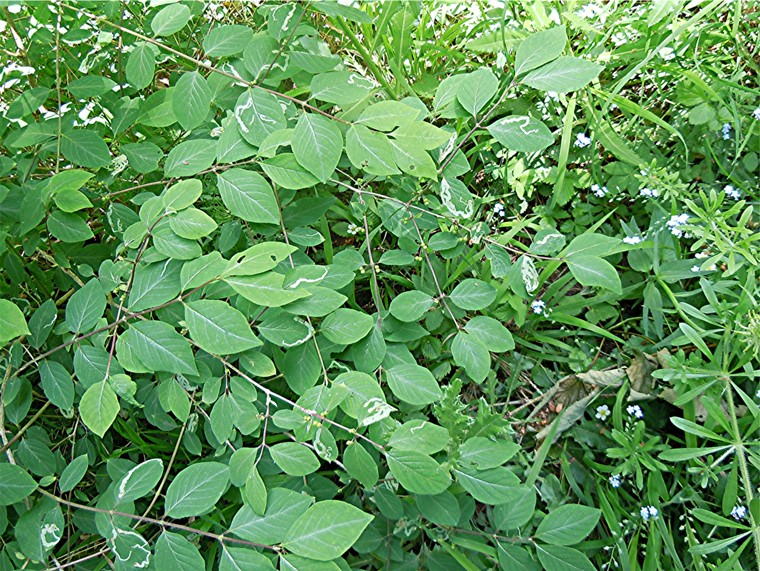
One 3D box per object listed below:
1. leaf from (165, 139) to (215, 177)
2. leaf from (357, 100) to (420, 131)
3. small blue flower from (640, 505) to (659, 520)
[{"bbox_3d":[-0.193,-0.129,0.680,0.068,0.010,0.047,-39,71,-16],"label":"leaf"},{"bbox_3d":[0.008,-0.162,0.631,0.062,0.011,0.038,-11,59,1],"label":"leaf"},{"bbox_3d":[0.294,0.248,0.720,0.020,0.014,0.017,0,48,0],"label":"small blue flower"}]

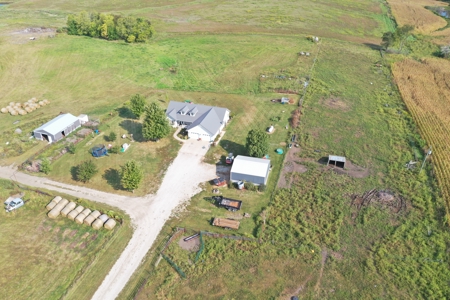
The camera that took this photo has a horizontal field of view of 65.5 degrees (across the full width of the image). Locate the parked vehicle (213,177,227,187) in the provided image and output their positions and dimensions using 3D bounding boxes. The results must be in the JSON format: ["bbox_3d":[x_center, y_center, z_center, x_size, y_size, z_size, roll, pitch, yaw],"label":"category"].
[{"bbox_3d":[-0.829,7.445,83.555,2.700,1.150,2.000,-11,33,-19],"label":"parked vehicle"}]

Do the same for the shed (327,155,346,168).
[{"bbox_3d":[29.163,2.968,91.095,4.044,1.775,2.965,9,32,13],"label":"shed"}]

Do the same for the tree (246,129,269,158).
[{"bbox_3d":[8.313,-1.053,90.070,6.100,9.200,6.100,9,32,14],"label":"tree"}]

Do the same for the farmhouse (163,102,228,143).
[{"bbox_3d":[-9.444,-9.873,107.979,18.800,5.500,16.900,9,32,14],"label":"farmhouse"}]

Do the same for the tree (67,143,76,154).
[{"bbox_3d":[-40.699,-0.333,93.313,2.400,3.600,2.400,9,32,14],"label":"tree"}]

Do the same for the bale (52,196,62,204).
[{"bbox_3d":[-36.468,11.169,75.916,1.783,1.783,1.380,8,32,12],"label":"bale"}]

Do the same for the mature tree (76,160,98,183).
[{"bbox_3d":[-32.208,5.249,82.124,4.655,5.637,4.655,1,31,0],"label":"mature tree"}]

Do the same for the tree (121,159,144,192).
[{"bbox_3d":[-20.777,6.188,78.302,4.900,8.300,4.900,9,32,14],"label":"tree"}]

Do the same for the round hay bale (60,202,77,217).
[{"bbox_3d":[-32.812,12.595,73.627,1.783,1.783,2.760,8,32,12],"label":"round hay bale"}]

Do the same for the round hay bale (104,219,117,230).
[{"bbox_3d":[-22.883,14.931,69.971,1.783,1.783,1.380,8,32,12],"label":"round hay bale"}]

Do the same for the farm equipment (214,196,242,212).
[{"bbox_3d":[0.418,11.575,76.370,6.100,1.500,2.400,11,32,16],"label":"farm equipment"}]

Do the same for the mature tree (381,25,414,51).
[{"bbox_3d":[90.233,-59.473,185.266,15.500,13.000,13.500,9,32,14],"label":"mature tree"}]

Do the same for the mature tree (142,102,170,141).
[{"bbox_3d":[-19.011,-7.412,97.767,7.800,11.600,7.800,1,31,0],"label":"mature tree"}]

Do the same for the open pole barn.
[{"bbox_3d":[-49.578,-6.885,104.035,7.100,3.600,11.300,10,32,15],"label":"open pole barn"}]

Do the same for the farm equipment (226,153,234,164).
[{"bbox_3d":[1.357,2.003,92.027,2.000,1.800,3.500,6,31,9],"label":"farm equipment"}]

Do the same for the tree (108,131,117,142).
[{"bbox_3d":[-31.805,-3.760,99.266,2.055,3.432,2.055,1,31,0],"label":"tree"}]

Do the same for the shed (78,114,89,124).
[{"bbox_3d":[-44.486,-9.725,110.126,2.500,2.300,2.500,10,32,15],"label":"shed"}]

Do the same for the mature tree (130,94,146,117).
[{"bbox_3d":[-27.449,-13.705,111.329,4.894,8.159,4.894,1,31,0],"label":"mature tree"}]

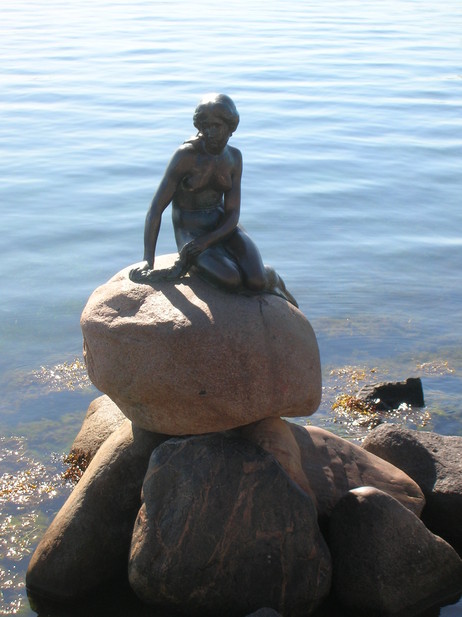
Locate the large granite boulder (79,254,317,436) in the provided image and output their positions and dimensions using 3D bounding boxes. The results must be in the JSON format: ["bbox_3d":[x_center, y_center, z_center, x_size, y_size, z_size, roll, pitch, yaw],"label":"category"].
[{"bbox_3d":[-0.162,0.192,7.370,1.250,0.860,1.050,0,18,0],"label":"large granite boulder"}]

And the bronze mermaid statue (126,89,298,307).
[{"bbox_3d":[-0.090,-0.513,7.194,0.920,1.200,0.670,-8,20,-24],"label":"bronze mermaid statue"}]

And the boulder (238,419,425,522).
[{"bbox_3d":[0.565,0.910,7.814,1.050,0.750,0.850,0,18,0],"label":"boulder"}]

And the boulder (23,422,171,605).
[{"bbox_3d":[-0.700,1.066,7.496,0.820,0.900,0.820,0,18,0],"label":"boulder"}]

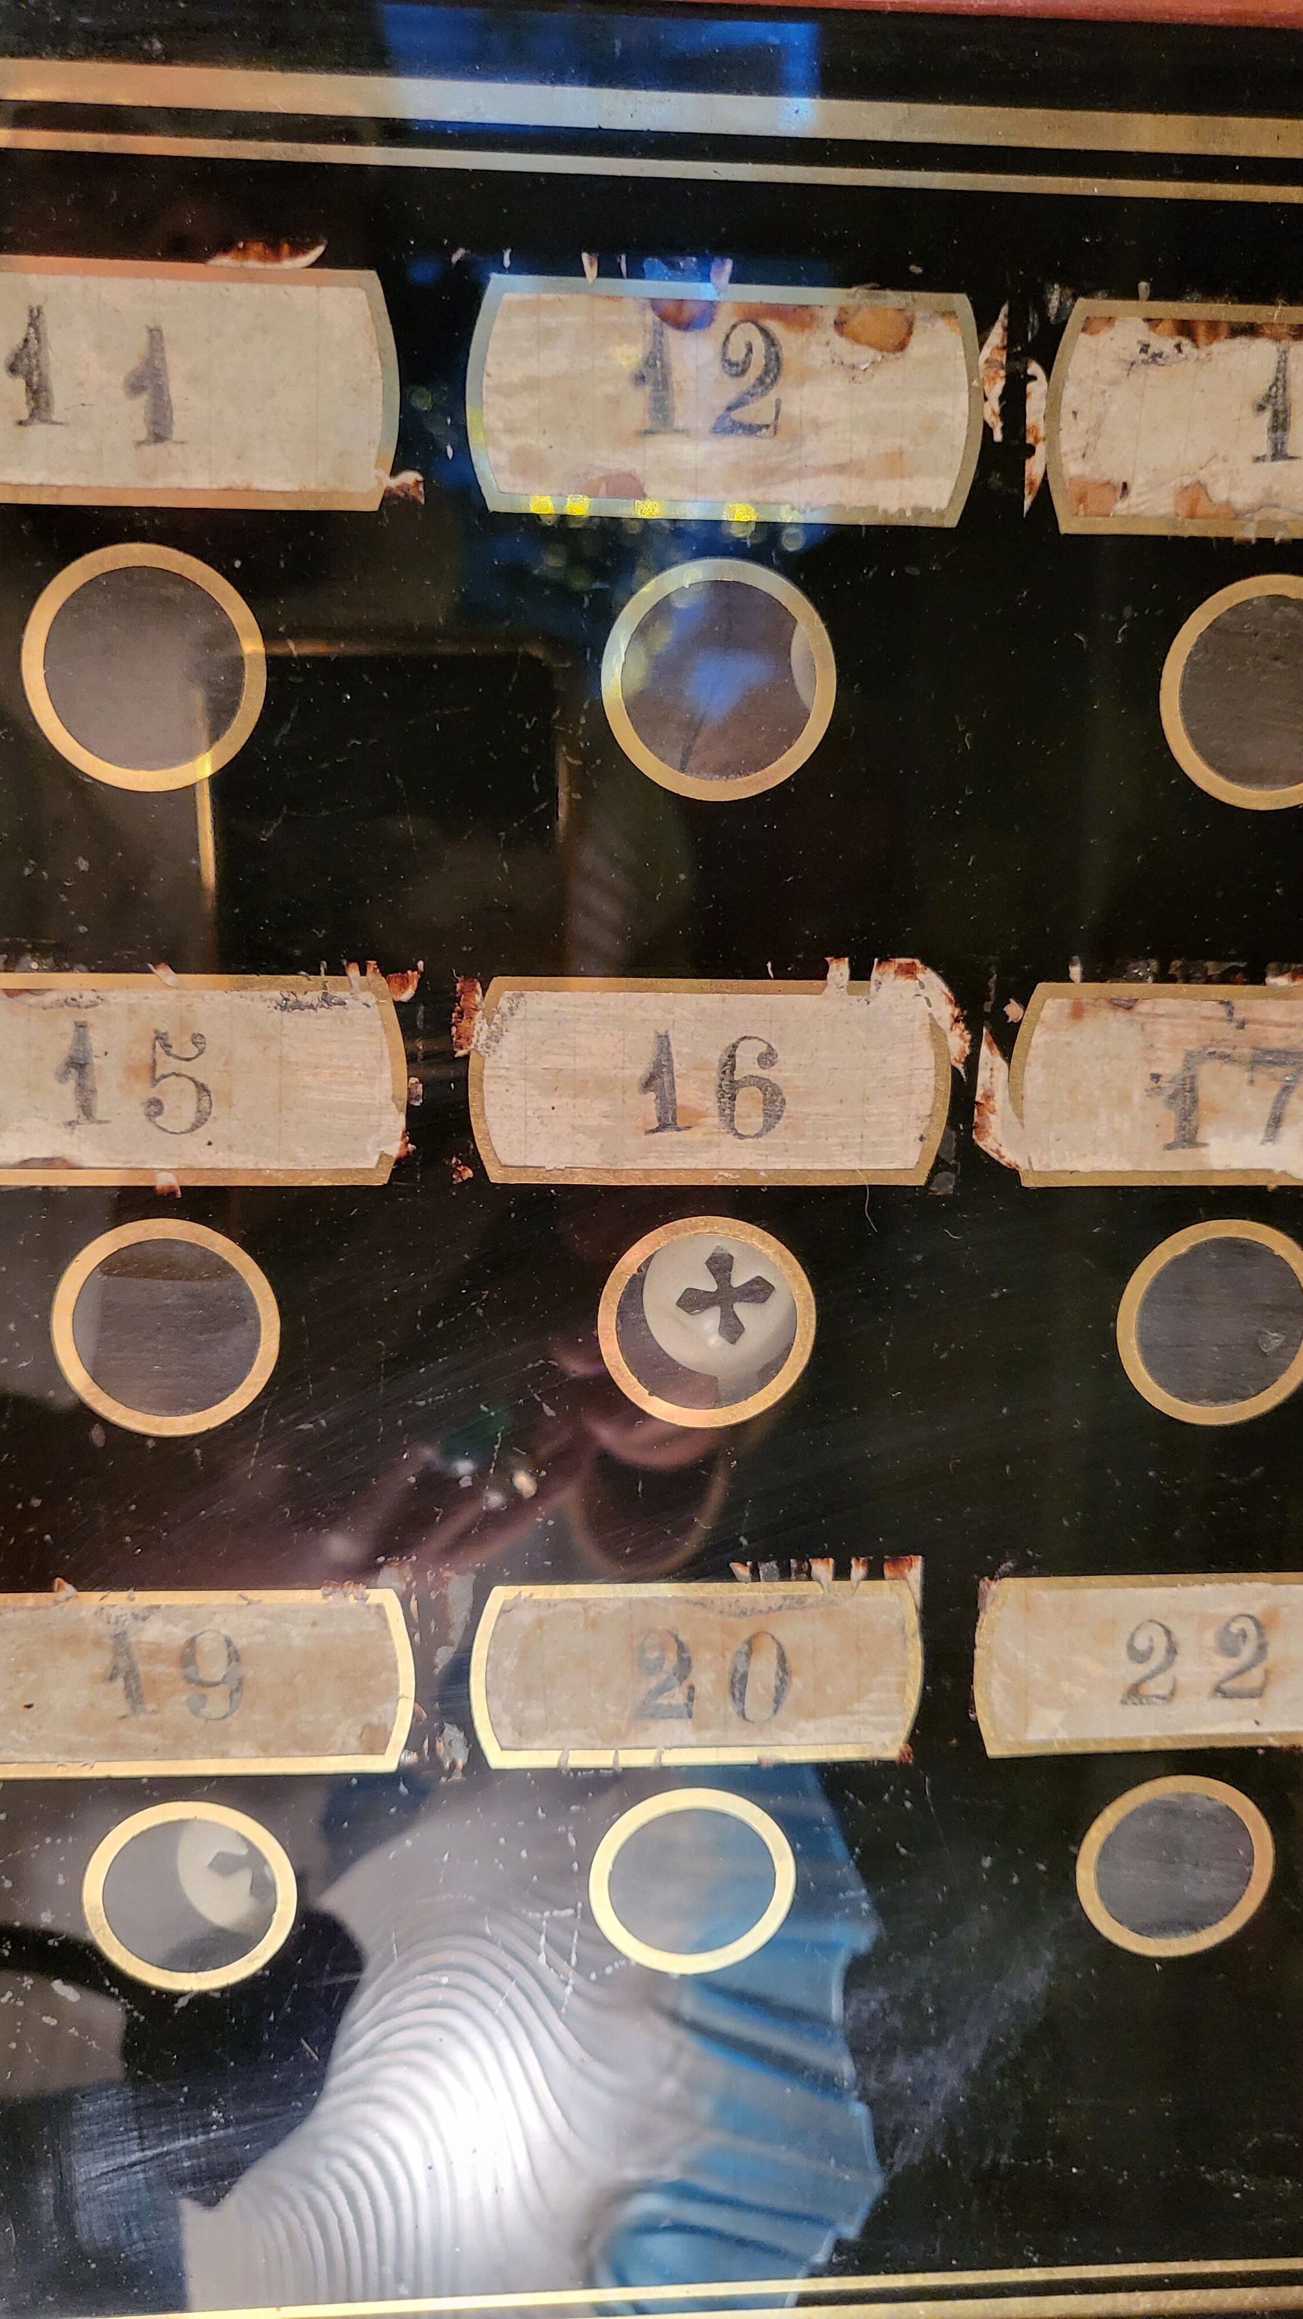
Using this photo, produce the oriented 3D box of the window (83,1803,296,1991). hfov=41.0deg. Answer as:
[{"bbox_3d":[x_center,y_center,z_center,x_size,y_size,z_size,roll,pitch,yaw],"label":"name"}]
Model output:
[{"bbox_3d":[-0.055,0.088,0.207,0.025,0.025,0.004,0,11,-4],"label":"window"}]

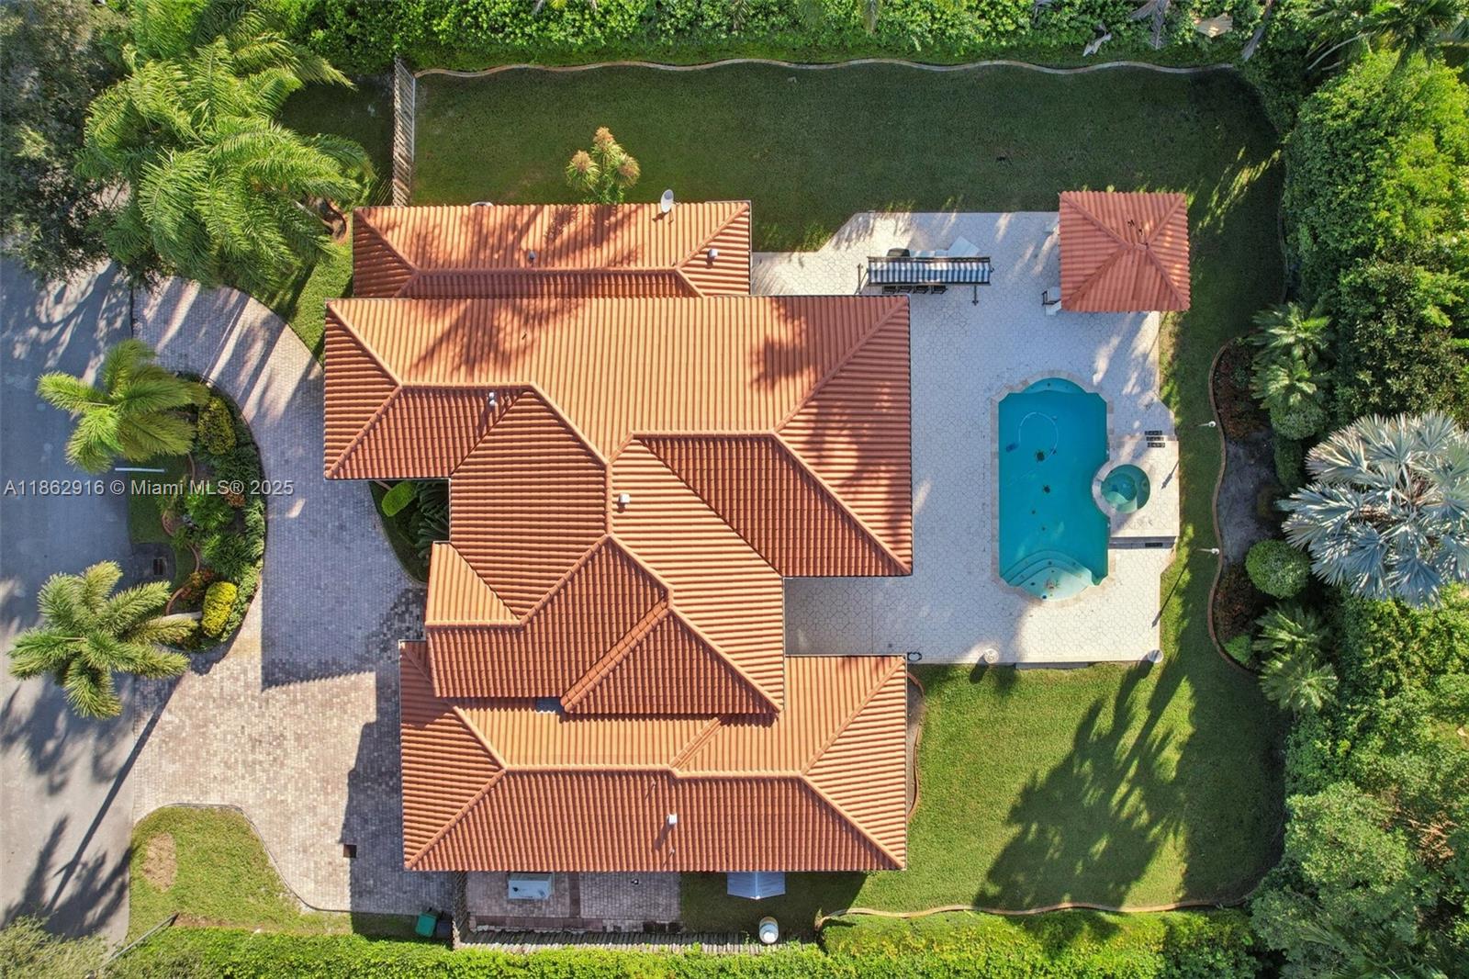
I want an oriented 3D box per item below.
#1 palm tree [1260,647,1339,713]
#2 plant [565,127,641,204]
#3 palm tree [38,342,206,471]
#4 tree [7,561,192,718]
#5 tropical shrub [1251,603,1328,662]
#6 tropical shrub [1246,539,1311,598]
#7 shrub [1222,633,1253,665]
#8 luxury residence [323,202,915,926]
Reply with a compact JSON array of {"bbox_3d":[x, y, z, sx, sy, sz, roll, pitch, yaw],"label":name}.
[{"bbox_3d":[21.400,7.250,34.800,2.950,2.600,2.600,0,90,0],"label":"palm tree"},{"bbox_3d":[-4.600,-11.700,33.800,2.600,4.600,2.000,0,90,0],"label":"plant"},{"bbox_3d":[-20.200,-2.750,32.400,5.500,7.300,4.700,0,90,0],"label":"palm tree"},{"bbox_3d":[-20.900,5.000,32.300,5.800,7.500,5.300,0,90,0],"label":"tree"},{"bbox_3d":[21.100,5.500,34.800,2.900,2.600,2.500,0,90,0],"label":"tropical shrub"},{"bbox_3d":[21.300,3.100,35.150,2.300,2.000,2.300,0,90,0],"label":"tropical shrub"},{"bbox_3d":[20.050,6.370,35.650,1.250,0.950,1.250,0,90,0],"label":"shrub"},{"bbox_3d":[-4.000,1.800,32.700,20.500,6.800,24.400,0,90,0],"label":"luxury residence"}]

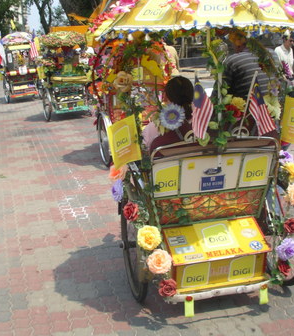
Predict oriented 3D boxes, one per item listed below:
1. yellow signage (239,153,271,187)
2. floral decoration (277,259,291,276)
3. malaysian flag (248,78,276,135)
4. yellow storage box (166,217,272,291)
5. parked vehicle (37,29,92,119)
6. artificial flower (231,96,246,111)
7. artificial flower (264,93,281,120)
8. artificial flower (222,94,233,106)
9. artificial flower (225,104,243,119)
[{"bbox_3d":[0.690,0.013,3.043,0.205,0.210,0.020,-6,25,-16],"label":"yellow signage"},{"bbox_3d":[0.884,0.633,3.077,0.090,0.105,0.070,-5,15,-17],"label":"floral decoration"},{"bbox_3d":[0.681,-0.366,2.850,0.165,0.330,0.070,-4,14,-11],"label":"malaysian flag"},{"bbox_3d":[0.413,0.509,2.896,0.600,0.315,0.280,-6,14,-14],"label":"yellow storage box"},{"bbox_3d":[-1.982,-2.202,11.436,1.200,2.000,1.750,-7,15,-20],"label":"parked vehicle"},{"bbox_3d":[0.582,-0.410,3.046,0.090,0.090,0.070,1,15,11],"label":"artificial flower"},{"bbox_3d":[0.799,-0.389,3.075,0.130,0.165,0.090,-4,15,-12],"label":"artificial flower"},{"bbox_3d":[0.477,-0.400,2.840,0.072,0.072,0.055,2,14,9],"label":"artificial flower"},{"bbox_3d":[0.544,-0.351,2.979,0.120,0.100,0.080,-2,15,-6],"label":"artificial flower"}]

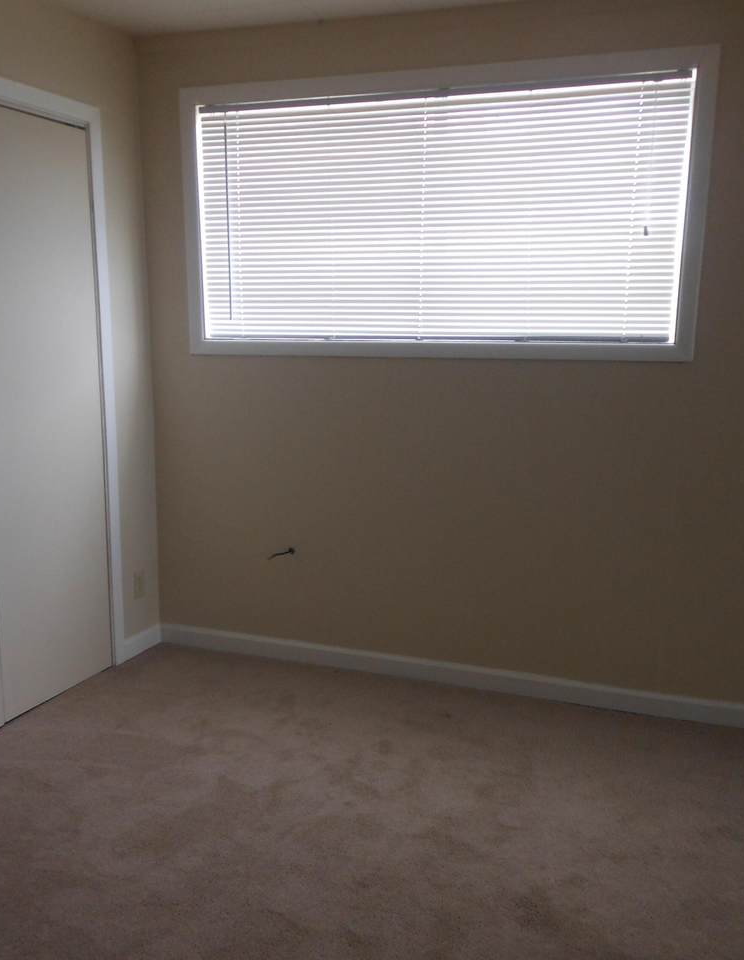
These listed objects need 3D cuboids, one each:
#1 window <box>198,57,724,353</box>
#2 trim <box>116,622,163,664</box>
[{"bbox_3d":[0.176,-0.943,3.321,1.910,0.980,0.090,4,11,21],"label":"window"},{"bbox_3d":[-0.973,0.682,3.891,0.018,0.087,0.300,4,11,21],"label":"trim"}]

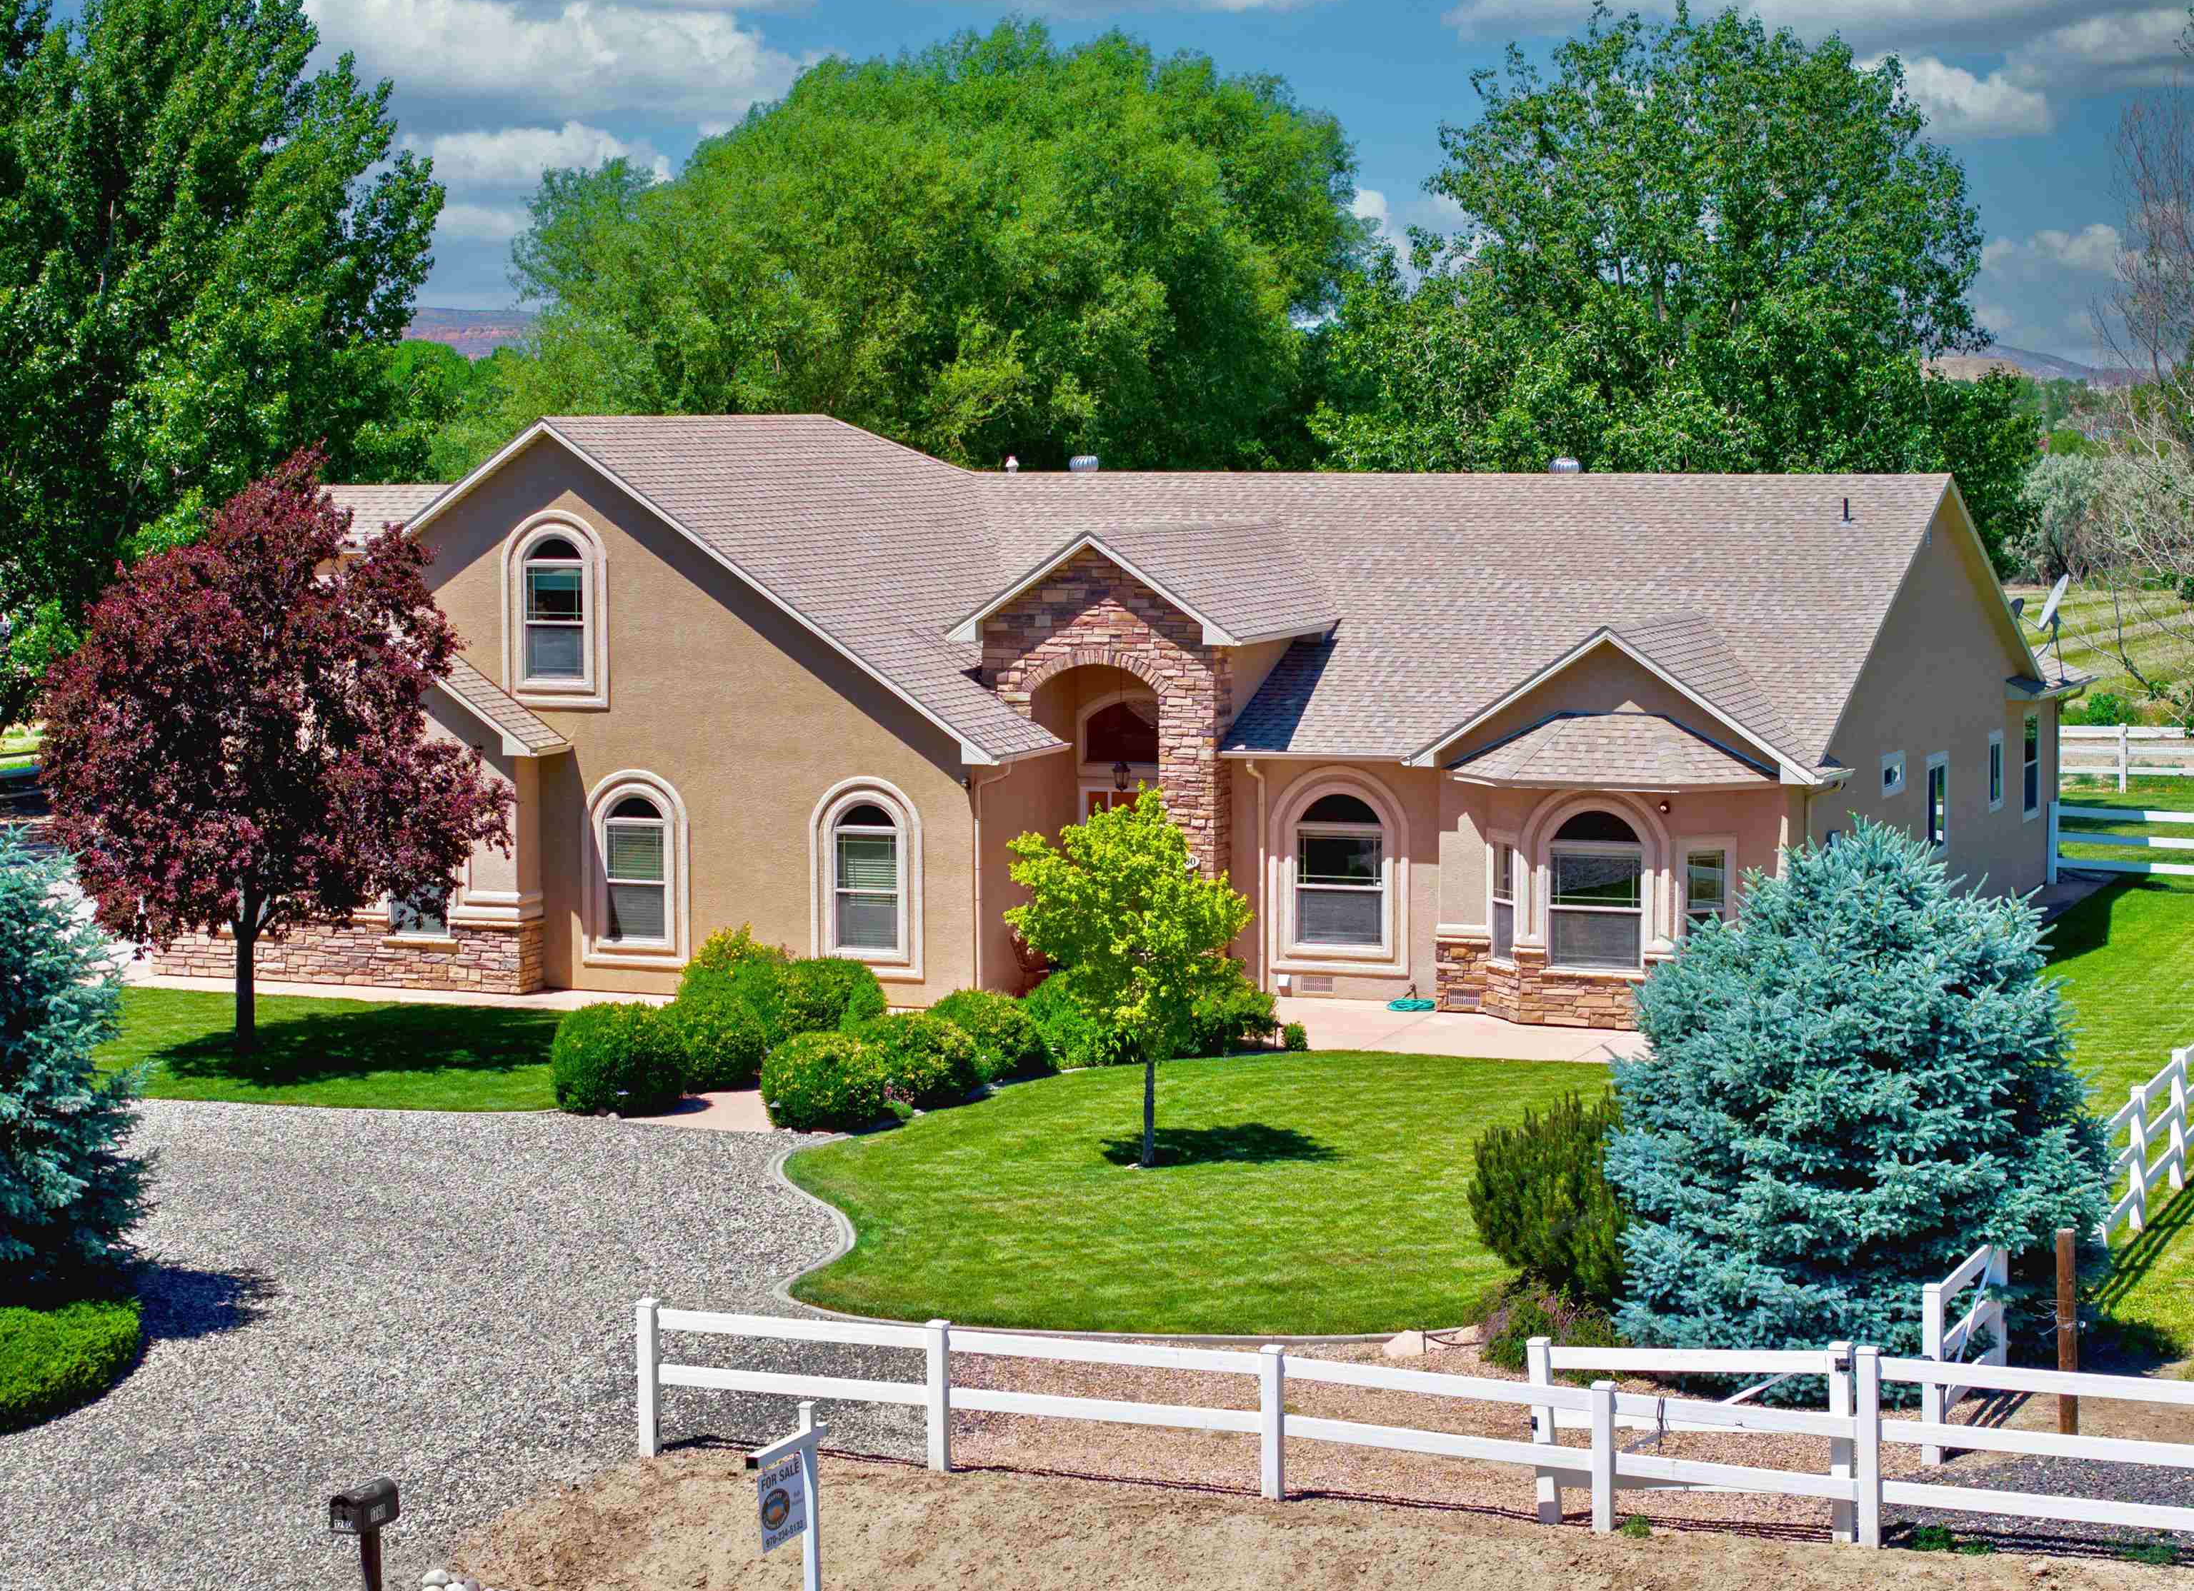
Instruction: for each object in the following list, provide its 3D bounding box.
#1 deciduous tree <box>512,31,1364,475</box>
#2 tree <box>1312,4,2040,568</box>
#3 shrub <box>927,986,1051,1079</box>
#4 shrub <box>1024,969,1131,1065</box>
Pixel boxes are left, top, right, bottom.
[{"bbox_3d":[-3.542,-8.651,95.305,18.400,15.900,17.000,0,5,0],"label":"deciduous tree"},{"bbox_3d":[10.408,-6.868,79.707,13.090,14.570,12.000,0,5,0],"label":"tree"},{"bbox_3d":[-1.209,2.681,50.470,1.380,0.980,1.380,0,5,0],"label":"shrub"},{"bbox_3d":[-0.193,2.587,52.454,1.350,1.080,1.250,0,5,0],"label":"shrub"}]

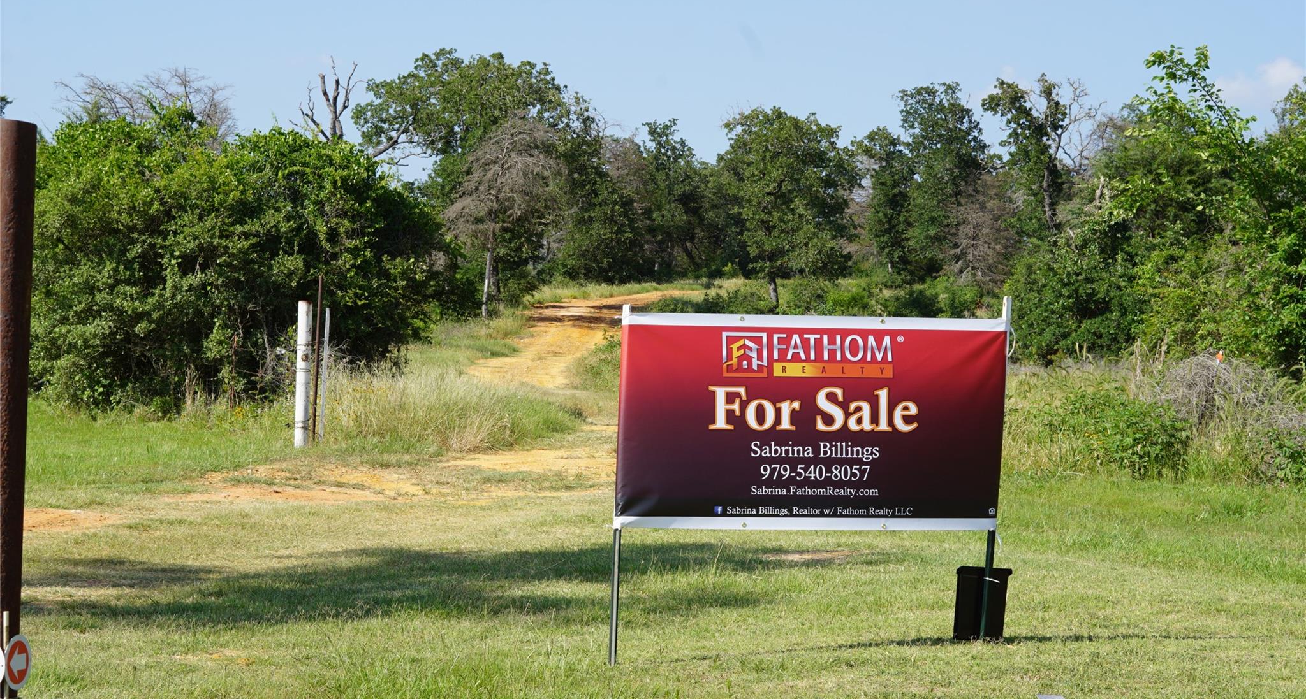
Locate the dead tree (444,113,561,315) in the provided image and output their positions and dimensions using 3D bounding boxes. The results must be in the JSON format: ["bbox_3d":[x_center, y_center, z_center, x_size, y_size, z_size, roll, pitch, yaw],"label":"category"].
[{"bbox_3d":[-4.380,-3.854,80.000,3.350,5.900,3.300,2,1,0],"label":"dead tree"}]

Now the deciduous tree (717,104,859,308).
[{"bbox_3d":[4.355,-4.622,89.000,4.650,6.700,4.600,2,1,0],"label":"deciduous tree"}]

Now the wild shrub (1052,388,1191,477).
[{"bbox_3d":[4.144,0.742,24.000,1.180,0.800,1.100,2,1,0],"label":"wild shrub"}]

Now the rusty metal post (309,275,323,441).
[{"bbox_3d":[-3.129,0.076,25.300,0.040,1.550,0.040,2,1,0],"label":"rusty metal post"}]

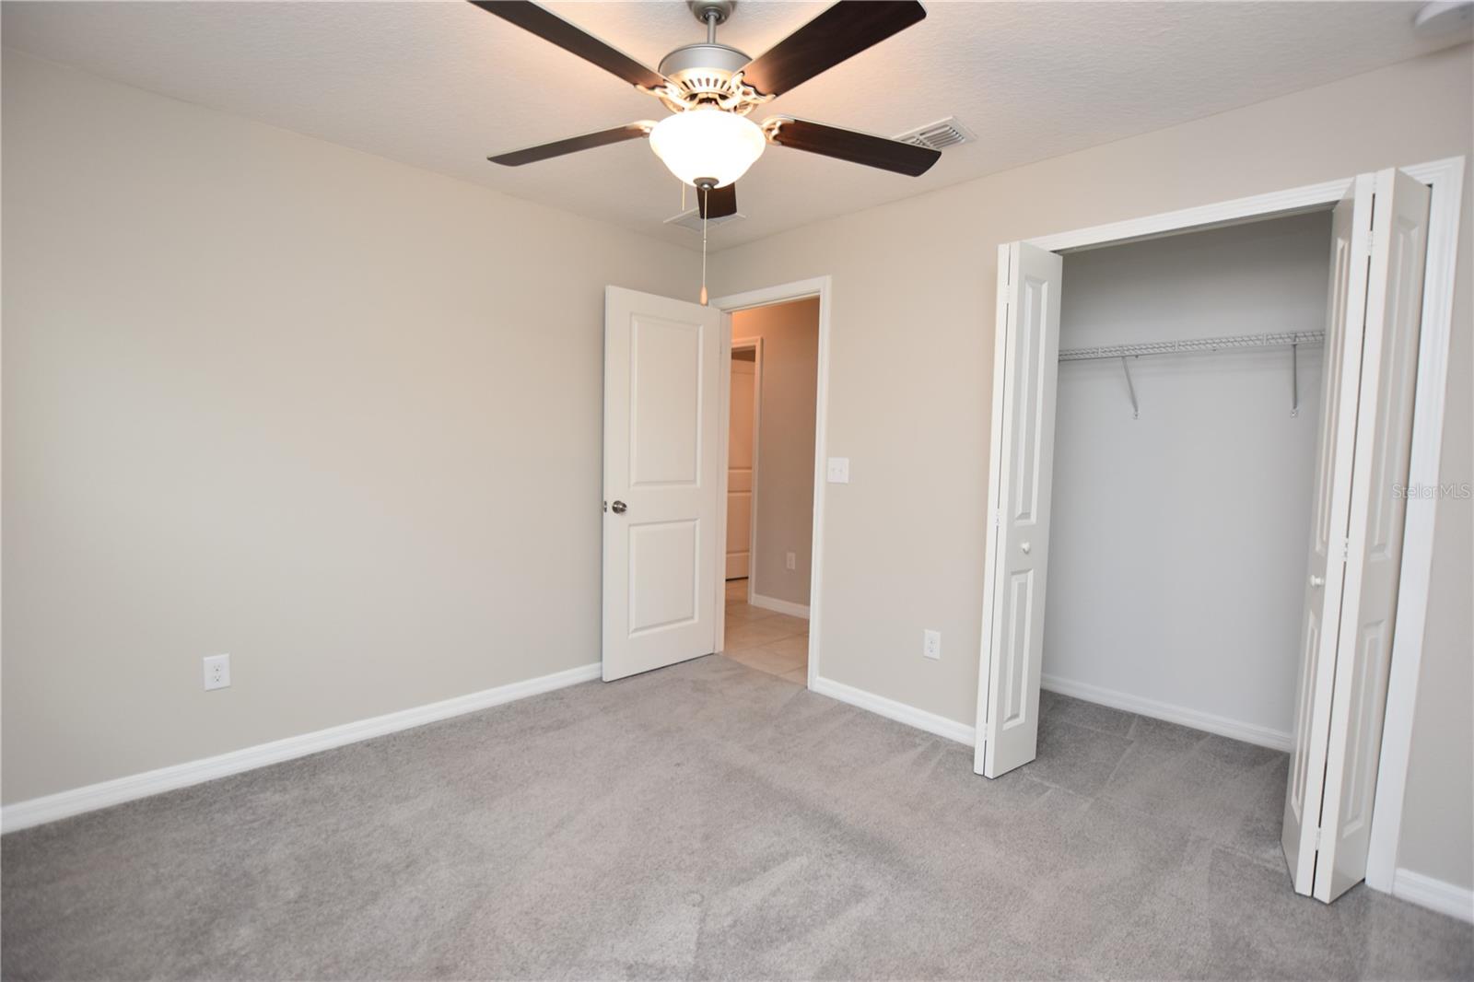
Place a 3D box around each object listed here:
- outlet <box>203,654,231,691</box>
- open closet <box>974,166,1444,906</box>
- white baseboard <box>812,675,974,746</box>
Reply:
[{"bbox_3d":[-1.898,0.661,2.244,0.071,0.119,0.009,-2,5,-42],"label":"outlet"},{"bbox_3d":[1.533,0.091,2.190,1.231,2.100,0.120,5,5,43],"label":"open closet"},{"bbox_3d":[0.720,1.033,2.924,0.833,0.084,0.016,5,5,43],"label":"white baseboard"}]

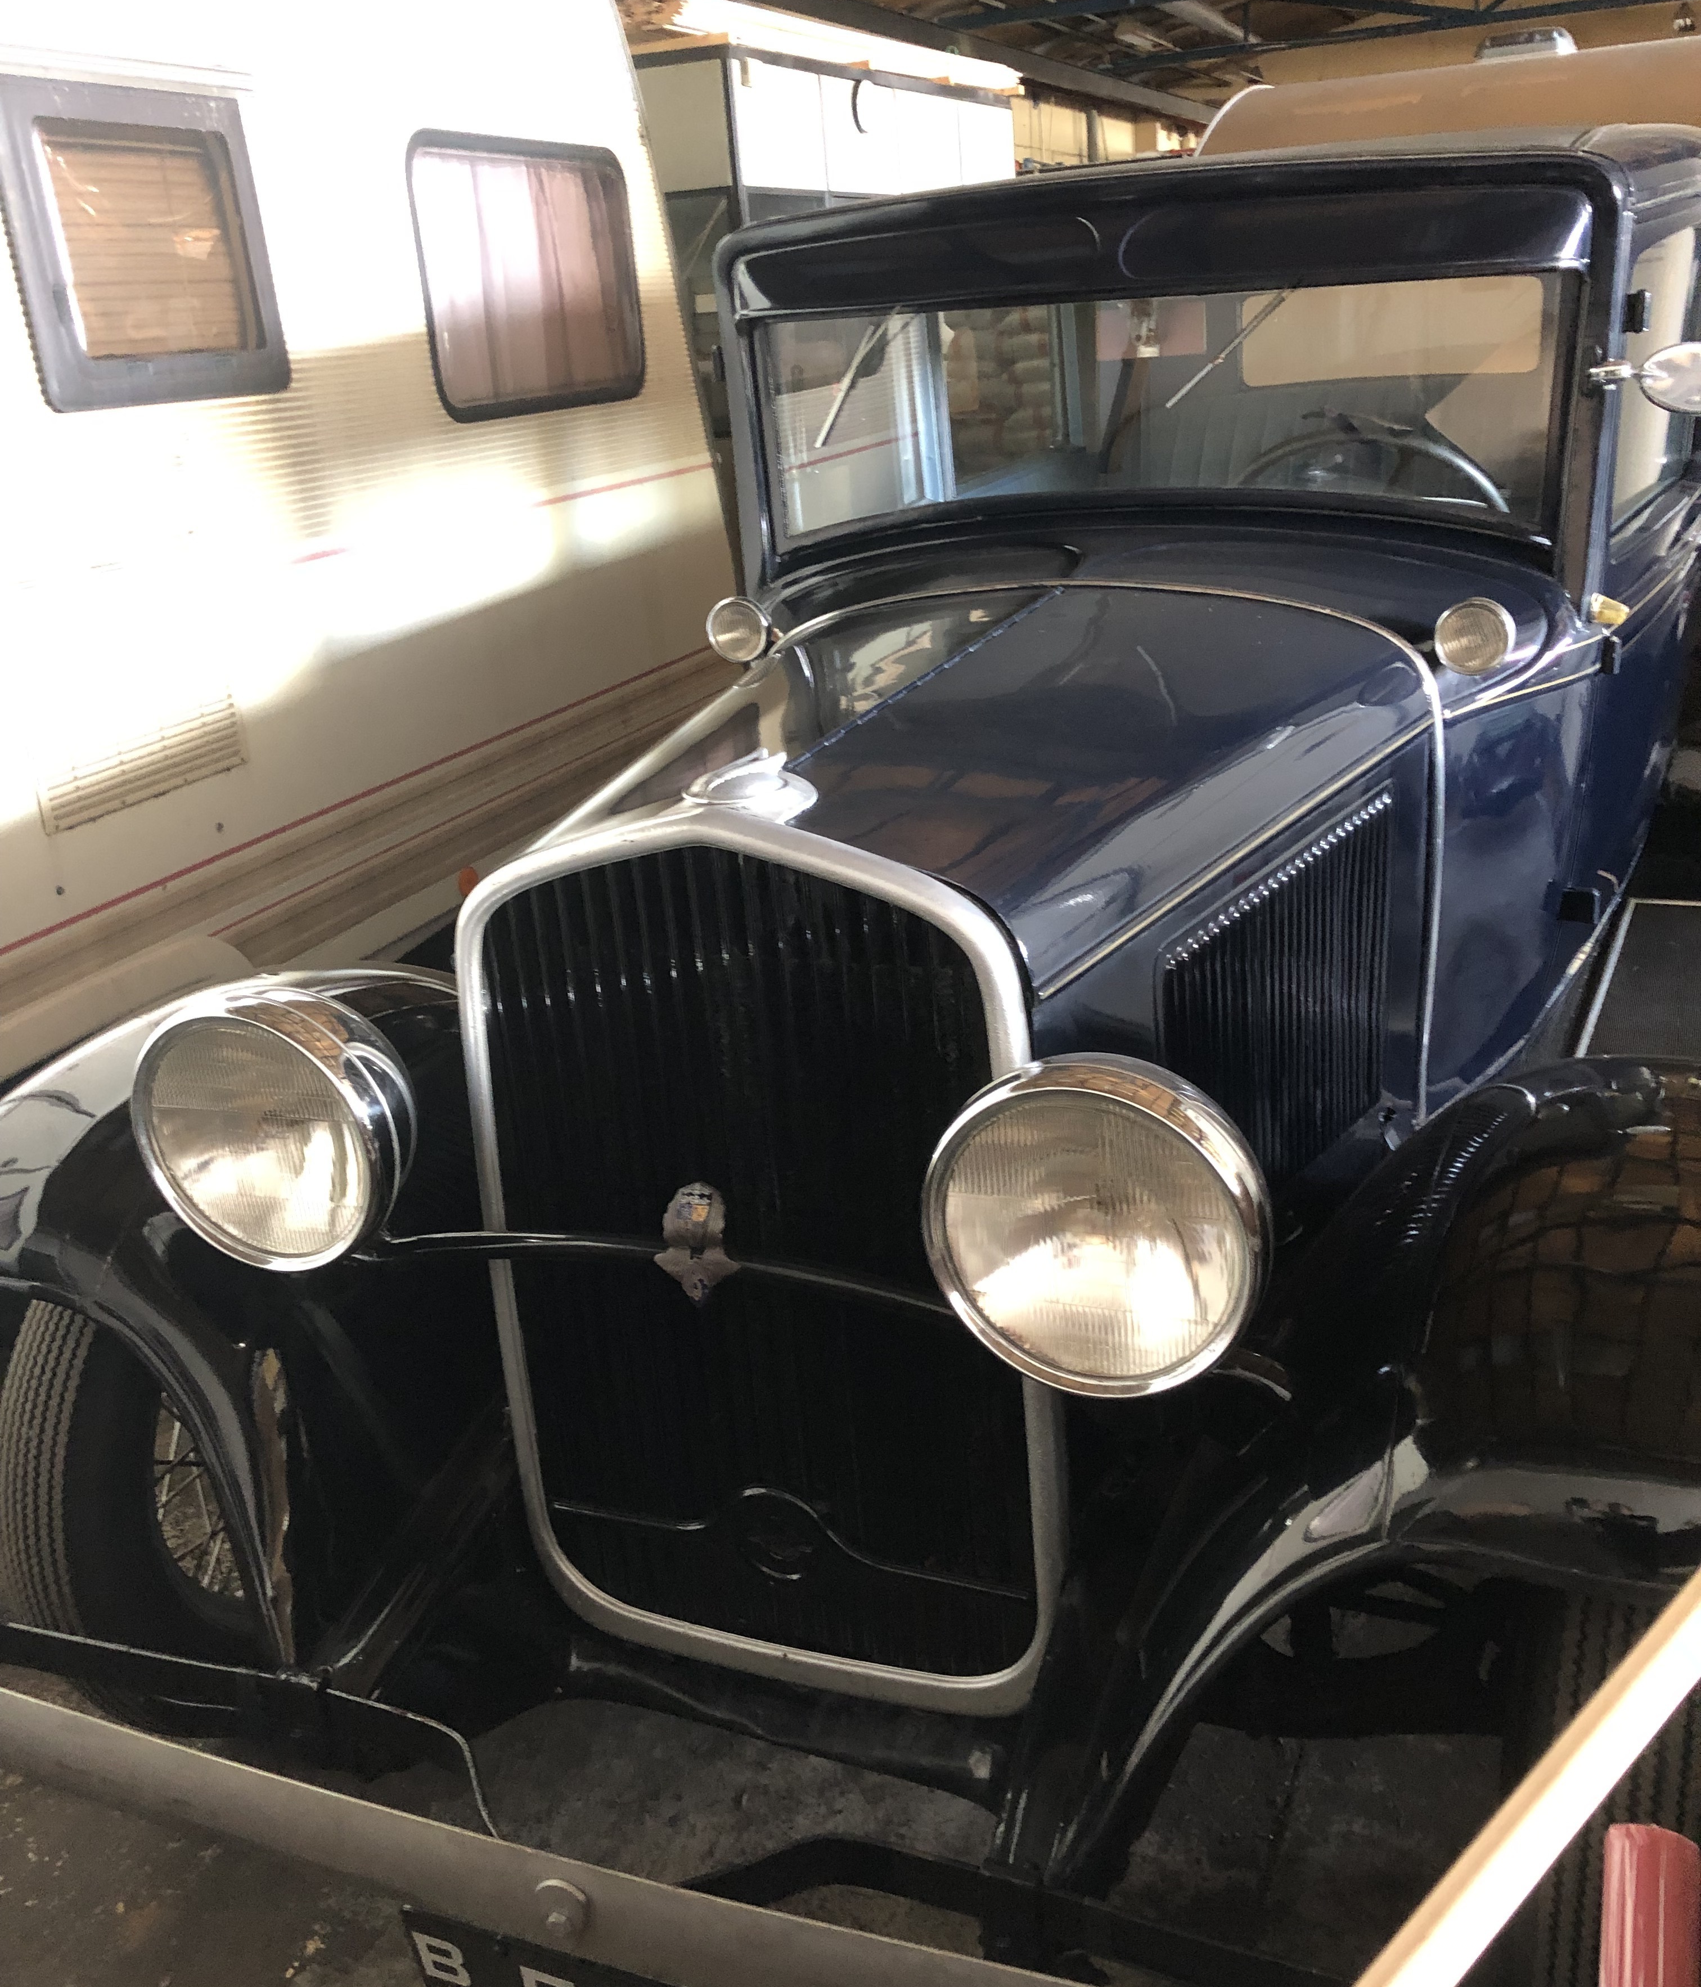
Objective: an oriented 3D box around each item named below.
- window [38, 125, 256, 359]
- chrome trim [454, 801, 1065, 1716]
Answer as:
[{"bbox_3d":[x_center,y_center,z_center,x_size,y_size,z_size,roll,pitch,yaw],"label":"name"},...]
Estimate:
[{"bbox_3d":[-1.030,-1.114,2.727,0.040,0.322,0.388,6,21,23],"label":"window"},{"bbox_3d":[-0.070,0.236,1.621,0.515,0.830,0.105,4,21,20],"label":"chrome trim"}]

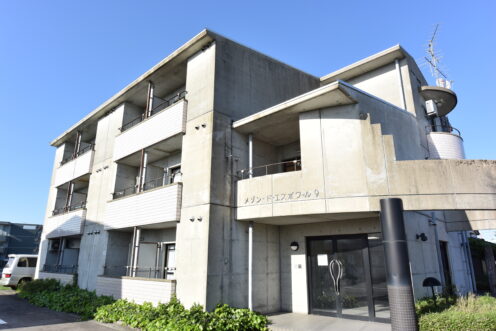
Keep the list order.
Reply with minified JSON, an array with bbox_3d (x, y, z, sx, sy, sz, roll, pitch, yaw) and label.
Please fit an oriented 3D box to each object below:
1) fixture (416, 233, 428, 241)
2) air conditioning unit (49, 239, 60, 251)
[{"bbox_3d":[5.183,2.119,9.401,0.300,0.240,0.180,-15,-22,41],"label":"fixture"},{"bbox_3d":[-10.210,4.275,17.028,0.290,0.550,0.780,-15,-22,41],"label":"air conditioning unit"}]

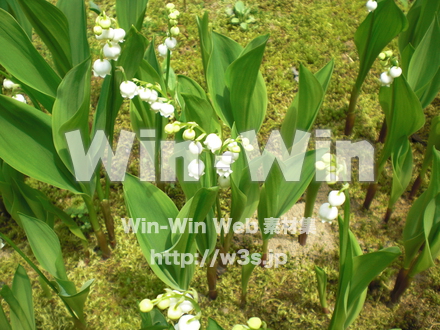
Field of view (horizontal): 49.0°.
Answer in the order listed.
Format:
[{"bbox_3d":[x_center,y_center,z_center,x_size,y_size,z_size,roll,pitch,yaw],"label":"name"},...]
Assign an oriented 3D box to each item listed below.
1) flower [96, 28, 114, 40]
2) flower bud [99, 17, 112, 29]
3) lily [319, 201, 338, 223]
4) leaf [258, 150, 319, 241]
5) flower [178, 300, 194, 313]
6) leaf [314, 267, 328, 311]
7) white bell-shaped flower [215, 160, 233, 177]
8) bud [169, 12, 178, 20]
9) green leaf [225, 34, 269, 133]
[{"bbox_3d":[-0.060,-0.068,0.252,0.009,0.008,0.009,-9,39,-11],"label":"flower"},{"bbox_3d":[-0.073,-0.091,0.310,0.007,0.008,0.007,0,40,0],"label":"flower bud"},{"bbox_3d":[0.064,0.028,0.285,0.011,0.011,0.011,10,38,13],"label":"lily"},{"bbox_3d":[0.048,0.025,0.362,0.037,0.082,0.026,11,38,-9],"label":"leaf"},{"bbox_3d":[-0.017,0.072,0.245,0.008,0.008,0.008,0,40,0],"label":"flower"},{"bbox_3d":[0.076,0.093,0.363,0.009,0.053,0.008,-11,36,9],"label":"leaf"},{"bbox_3d":[0.002,0.002,0.308,0.011,0.009,0.011,0,38,0],"label":"white bell-shaped flower"},{"bbox_3d":[-0.030,-0.097,0.314,0.006,0.006,0.006,-3,38,-4],"label":"bud"},{"bbox_3d":[0.022,-0.071,0.435,0.038,0.098,0.024,4,38,-3],"label":"green leaf"}]

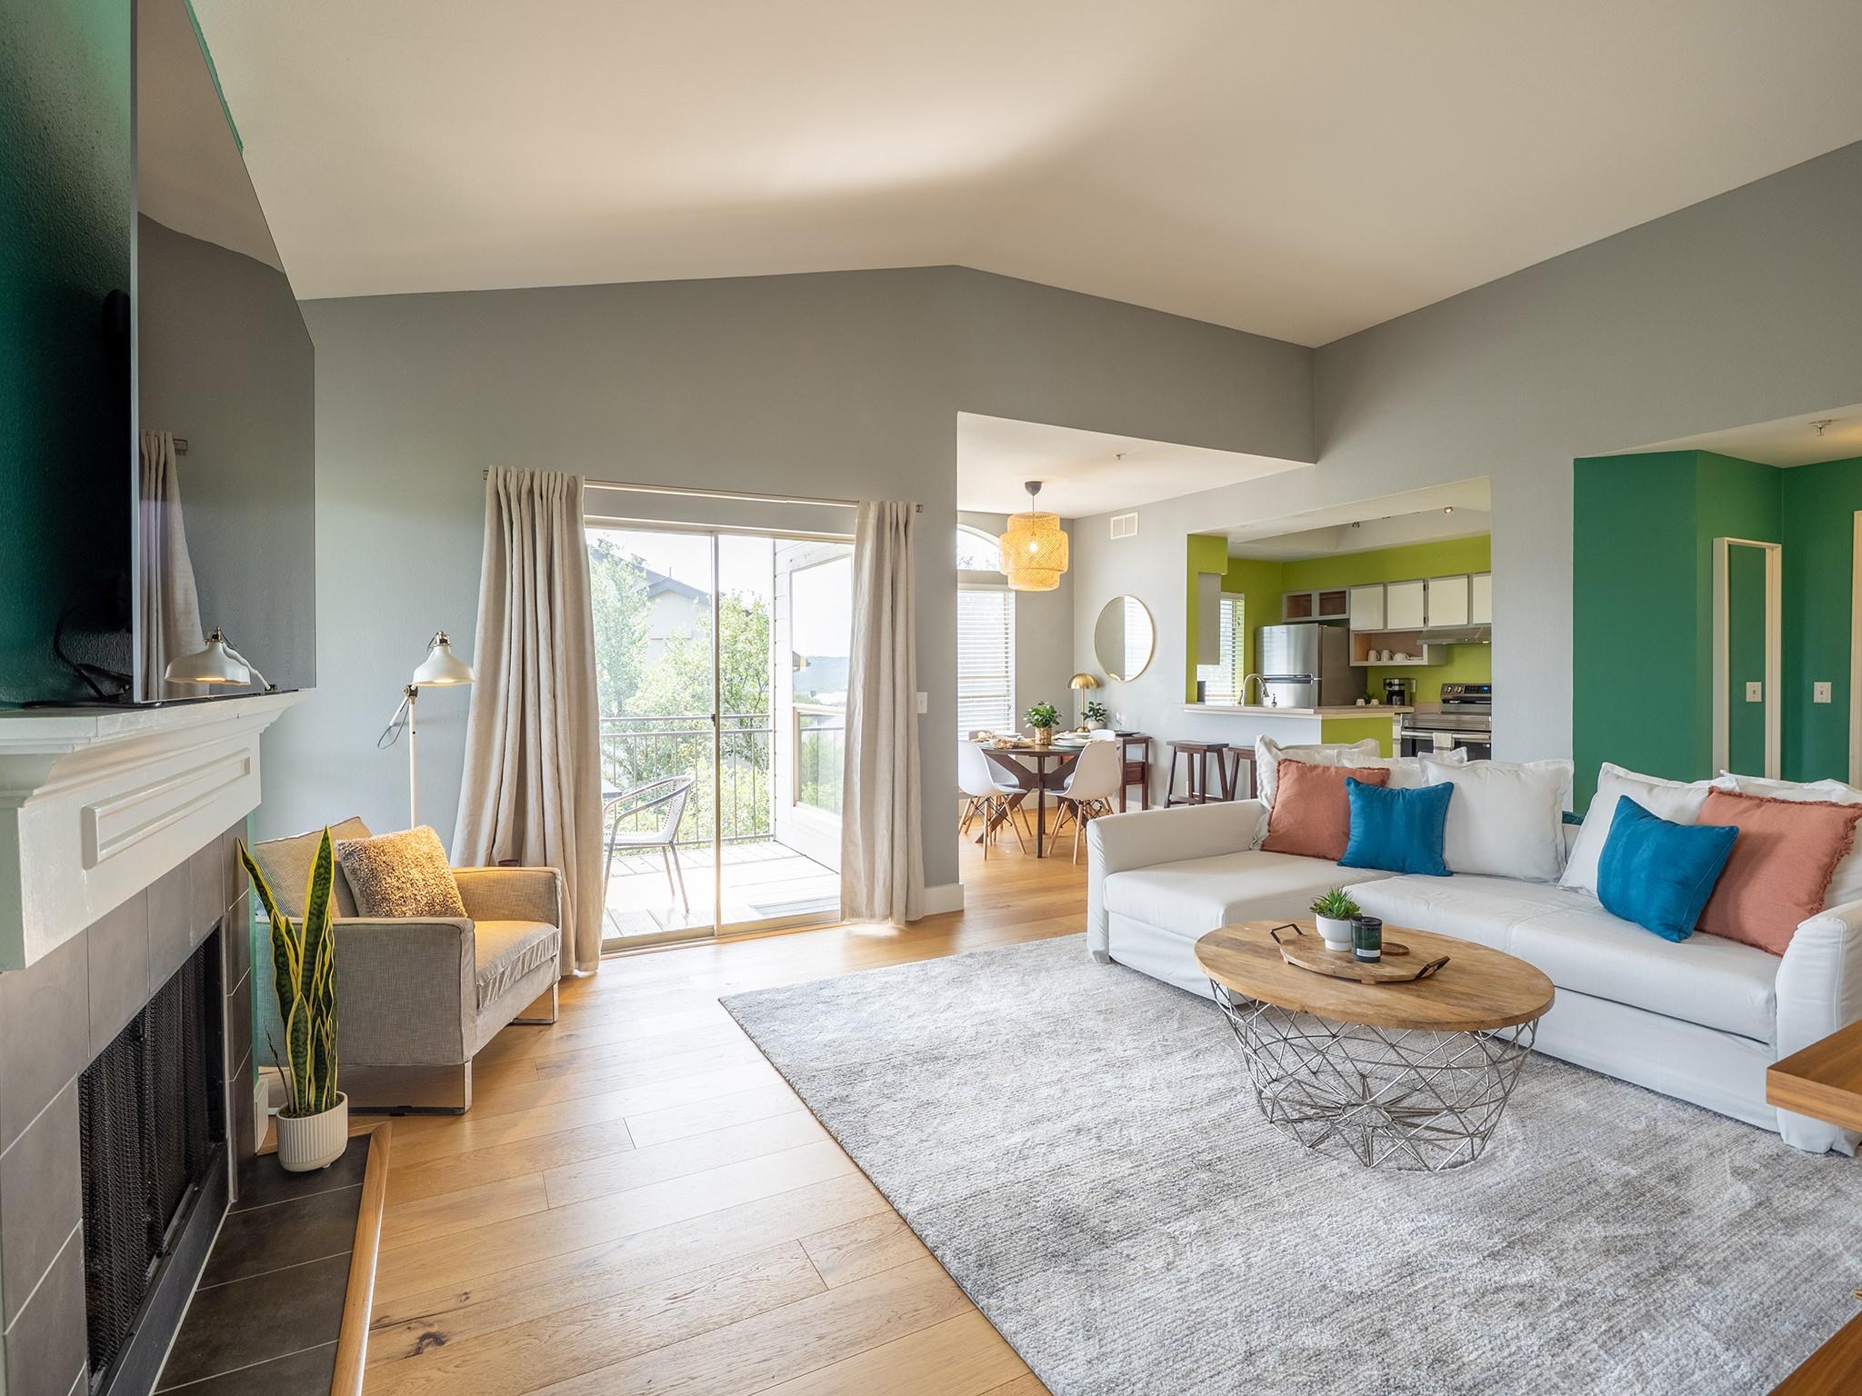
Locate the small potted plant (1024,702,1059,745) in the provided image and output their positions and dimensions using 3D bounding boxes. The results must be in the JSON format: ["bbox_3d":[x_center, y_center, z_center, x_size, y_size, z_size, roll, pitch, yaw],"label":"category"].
[{"bbox_3d":[0.850,0.202,6.545,0.280,0.335,0.280,0,2,7],"label":"small potted plant"}]

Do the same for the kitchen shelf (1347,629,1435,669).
[{"bbox_3d":[4.340,-0.472,7.989,0.320,0.341,0.749,-1,2,-29],"label":"kitchen shelf"}]

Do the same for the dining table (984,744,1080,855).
[{"bbox_3d":[0.860,0.744,6.580,1.100,0.757,1.100,0,2,7],"label":"dining table"}]

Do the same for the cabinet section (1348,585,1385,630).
[{"bbox_3d":[4.307,-0.872,8.323,0.320,0.441,0.367,-1,2,-29],"label":"cabinet section"}]

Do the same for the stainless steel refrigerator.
[{"bbox_3d":[3.803,0.169,8.643,0.730,1.746,0.740,-1,2,-29],"label":"stainless steel refrigerator"}]

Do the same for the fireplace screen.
[{"bbox_3d":[-1.508,0.814,1.683,0.050,0.530,0.860,-1,2,-29],"label":"fireplace screen"}]

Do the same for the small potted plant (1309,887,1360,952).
[{"bbox_3d":[1.228,0.665,2.600,0.150,0.175,0.150,1,2,25],"label":"small potted plant"}]

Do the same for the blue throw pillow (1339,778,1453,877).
[{"bbox_3d":[2.083,0.564,3.861,0.450,0.430,0.150,1,-18,32],"label":"blue throw pillow"}]

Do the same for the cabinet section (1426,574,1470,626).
[{"bbox_3d":[4.686,-0.852,7.646,0.320,0.447,0.385,-1,2,-29],"label":"cabinet section"}]

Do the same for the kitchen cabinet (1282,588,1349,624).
[{"bbox_3d":[3.965,-0.930,8.635,0.320,0.322,0.748,-1,2,-29],"label":"kitchen cabinet"}]

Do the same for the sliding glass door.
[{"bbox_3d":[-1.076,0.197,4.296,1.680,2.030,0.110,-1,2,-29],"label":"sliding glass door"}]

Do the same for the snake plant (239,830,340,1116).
[{"bbox_3d":[-1.704,0.740,2.259,0.205,0.781,0.170,-2,2,-36],"label":"snake plant"}]

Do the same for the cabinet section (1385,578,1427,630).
[{"bbox_3d":[4.494,-0.862,7.989,0.320,0.444,0.400,-1,2,-29],"label":"cabinet section"}]

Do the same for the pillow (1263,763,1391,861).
[{"bbox_3d":[1.882,0.542,4.132,0.500,0.480,0.160,1,-26,40],"label":"pillow"}]

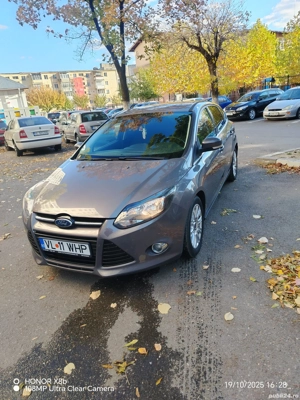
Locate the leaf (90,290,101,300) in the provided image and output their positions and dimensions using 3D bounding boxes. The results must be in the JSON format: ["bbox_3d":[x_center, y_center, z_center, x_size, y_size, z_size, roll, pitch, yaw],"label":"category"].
[{"bbox_3d":[-0.474,0.824,2.405,0.084,0.012,0.118,-8,20,-5],"label":"leaf"}]

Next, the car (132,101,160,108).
[{"bbox_3d":[-0.924,-9.063,28.068,4.300,1.470,1.770,-14,21,-22],"label":"car"}]

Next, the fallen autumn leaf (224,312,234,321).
[{"bbox_3d":[0.575,0.846,2.020,0.071,0.012,0.070,-13,21,-17],"label":"fallen autumn leaf"}]

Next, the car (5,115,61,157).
[{"bbox_3d":[-5.151,-2.827,11.888,1.750,1.430,4.500,-18,23,-30],"label":"car"}]

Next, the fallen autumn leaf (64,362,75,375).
[{"bbox_3d":[-0.507,1.059,1.748,0.070,0.012,0.076,5,22,27],"label":"fallen autumn leaf"}]

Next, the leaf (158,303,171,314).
[{"bbox_3d":[0.109,0.844,2.168,0.104,0.012,0.114,4,22,27],"label":"leaf"}]

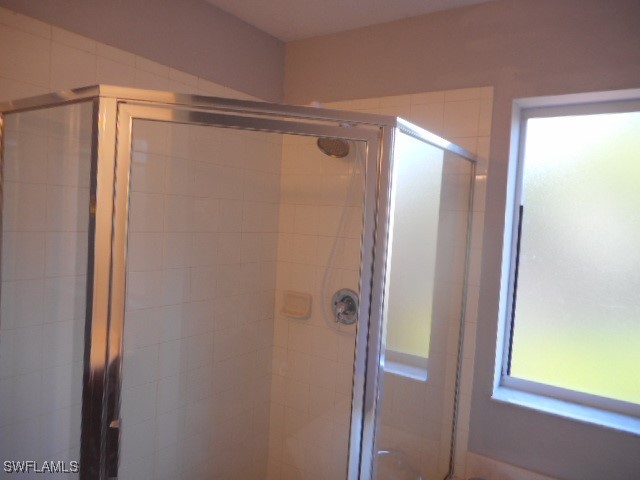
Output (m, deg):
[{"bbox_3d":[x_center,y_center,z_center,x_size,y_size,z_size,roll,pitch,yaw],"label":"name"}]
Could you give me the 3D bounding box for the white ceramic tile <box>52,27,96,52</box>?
[{"bbox_3d":[-0.824,-0.668,1.550,0.010,0.049,0.152,5,4,34],"label":"white ceramic tile"}]

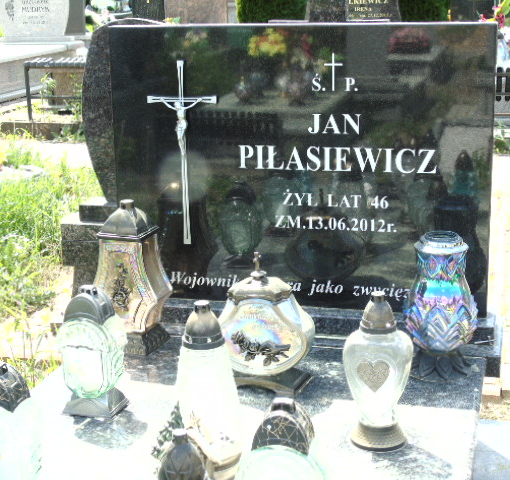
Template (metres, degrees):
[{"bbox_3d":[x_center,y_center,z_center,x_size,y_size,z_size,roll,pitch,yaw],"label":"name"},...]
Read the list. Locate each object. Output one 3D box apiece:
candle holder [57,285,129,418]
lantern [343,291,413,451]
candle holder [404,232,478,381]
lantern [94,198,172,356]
[{"bbox_3d":[-0.354,0.236,2.180,0.122,0.273,0.102,3,15,15],"label":"candle holder"},{"bbox_3d":[0.251,0.256,1.991,0.144,0.309,0.142,3,15,15],"label":"lantern"},{"bbox_3d":[0.443,0.153,2.351,0.177,0.326,0.177,3,15,15],"label":"candle holder"},{"bbox_3d":[-0.324,0.086,2.568,0.170,0.375,0.165,5,15,20],"label":"lantern"}]

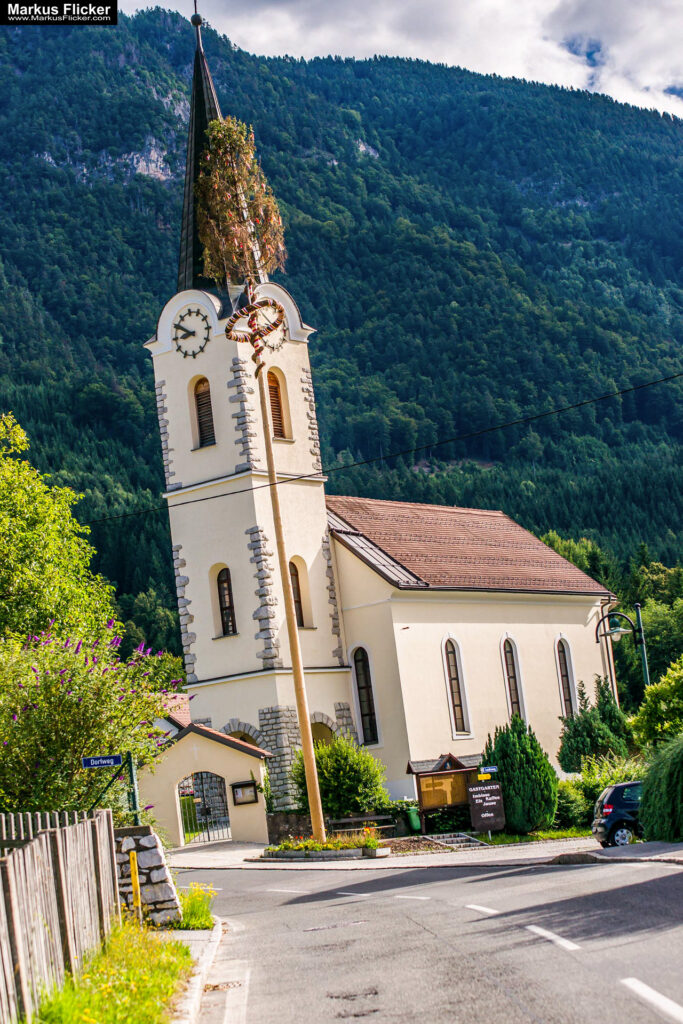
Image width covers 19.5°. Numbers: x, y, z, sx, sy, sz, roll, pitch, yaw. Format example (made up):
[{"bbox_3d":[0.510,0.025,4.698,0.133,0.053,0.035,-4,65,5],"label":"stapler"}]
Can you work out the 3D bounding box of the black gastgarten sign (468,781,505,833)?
[{"bbox_3d":[3.991,8.120,55.000,0.900,1.300,0.080,-7,-9,3],"label":"black gastgarten sign"}]

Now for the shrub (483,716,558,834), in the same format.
[{"bbox_3d":[5.152,7.543,57.000,2.100,3.300,2.000,-7,-8,0],"label":"shrub"}]

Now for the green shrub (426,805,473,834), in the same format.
[{"bbox_3d":[3.281,9.343,60.500,1.400,0.900,0.950,-7,-8,0],"label":"green shrub"}]

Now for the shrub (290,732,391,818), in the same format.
[{"bbox_3d":[-0.064,8.501,64.000,3.000,2.700,2.700,-7,-8,0],"label":"shrub"}]

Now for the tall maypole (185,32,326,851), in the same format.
[{"bbox_3d":[-1.977,-1.467,59.562,2.500,22.800,2.500,-7,-8,0],"label":"tall maypole"}]

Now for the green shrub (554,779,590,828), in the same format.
[{"bbox_3d":[6.728,8.490,58.000,1.150,1.450,1.100,-7,-8,0],"label":"green shrub"}]

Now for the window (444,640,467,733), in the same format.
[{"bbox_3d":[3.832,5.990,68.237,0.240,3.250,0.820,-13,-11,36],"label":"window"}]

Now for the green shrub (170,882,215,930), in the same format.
[{"bbox_3d":[-2.020,5.349,27.000,0.560,0.620,0.550,-7,-8,0],"label":"green shrub"}]

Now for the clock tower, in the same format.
[{"bbox_3d":[-3.568,-3.831,68.478,4.150,28.361,4.150,-13,-11,36],"label":"clock tower"}]

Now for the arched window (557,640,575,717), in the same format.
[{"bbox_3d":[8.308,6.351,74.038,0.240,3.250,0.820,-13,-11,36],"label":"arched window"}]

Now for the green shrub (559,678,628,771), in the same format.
[{"bbox_3d":[8.767,7.433,69.000,2.500,3.300,2.400,-7,-8,0],"label":"green shrub"}]

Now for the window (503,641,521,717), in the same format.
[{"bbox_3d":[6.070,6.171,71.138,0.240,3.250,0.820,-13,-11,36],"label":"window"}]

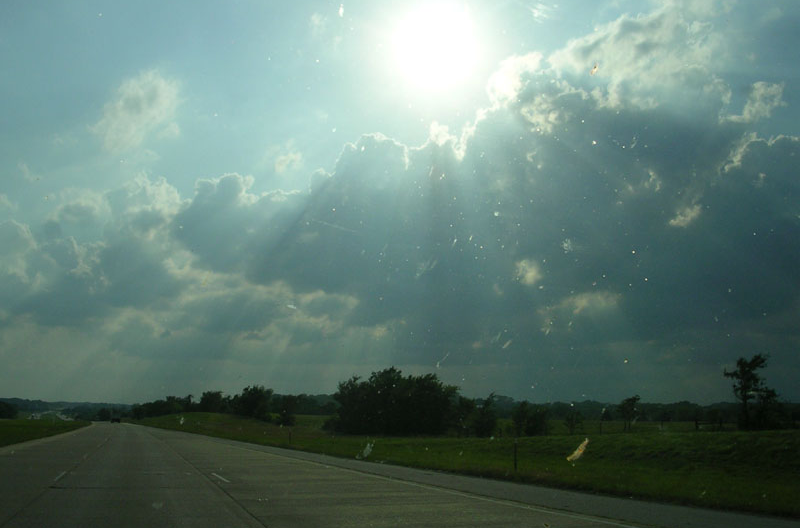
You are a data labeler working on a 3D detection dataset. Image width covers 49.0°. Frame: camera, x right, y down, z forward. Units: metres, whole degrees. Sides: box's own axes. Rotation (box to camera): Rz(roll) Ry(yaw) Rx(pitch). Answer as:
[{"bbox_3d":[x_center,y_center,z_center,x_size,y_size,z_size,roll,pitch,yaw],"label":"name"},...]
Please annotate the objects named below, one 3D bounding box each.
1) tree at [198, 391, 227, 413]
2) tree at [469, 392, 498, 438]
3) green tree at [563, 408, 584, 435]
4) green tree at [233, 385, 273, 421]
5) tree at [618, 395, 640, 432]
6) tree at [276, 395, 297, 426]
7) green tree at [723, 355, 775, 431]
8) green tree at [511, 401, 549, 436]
[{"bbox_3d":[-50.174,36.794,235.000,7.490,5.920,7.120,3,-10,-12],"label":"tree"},{"bbox_3d":[8.467,15.181,88.000,2.810,4.630,2.670,0,-10,5],"label":"tree"},{"bbox_3d":[15.015,13.544,76.000,1.900,2.440,1.810,-1,-10,11],"label":"green tree"},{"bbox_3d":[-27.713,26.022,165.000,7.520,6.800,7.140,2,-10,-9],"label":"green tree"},{"bbox_3d":[21.429,13.959,82.000,2.050,3.570,1.950,-2,-10,14],"label":"tree"},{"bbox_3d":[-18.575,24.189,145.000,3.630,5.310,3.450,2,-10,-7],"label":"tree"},{"bbox_3d":[22.749,8.439,56.983,3.380,5.160,3.210,-3,-11,21],"label":"green tree"},{"bbox_3d":[11.797,14.074,80.000,3.460,3.300,3.290,-1,-10,8],"label":"green tree"}]

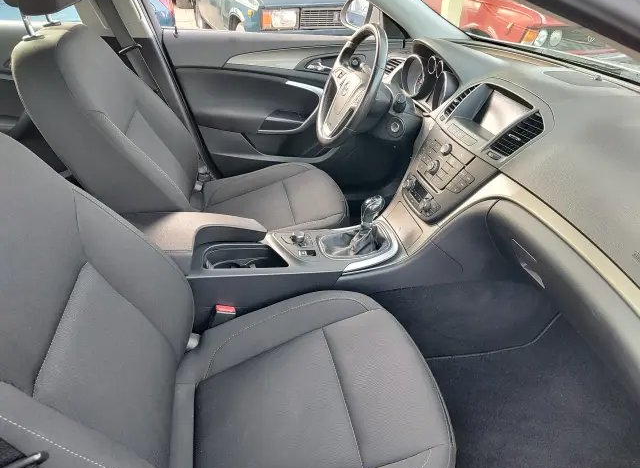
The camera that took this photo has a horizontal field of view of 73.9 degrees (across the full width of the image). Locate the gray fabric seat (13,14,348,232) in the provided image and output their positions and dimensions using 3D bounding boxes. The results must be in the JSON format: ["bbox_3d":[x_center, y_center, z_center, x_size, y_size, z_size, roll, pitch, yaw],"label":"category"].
[{"bbox_3d":[-0.312,-0.244,1.278,0.790,0.740,0.530,-4,34,-11],"label":"gray fabric seat"}]

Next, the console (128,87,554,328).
[{"bbox_3d":[-0.036,-0.051,1.022,0.920,0.630,0.335,-4,34,-11],"label":"console"}]

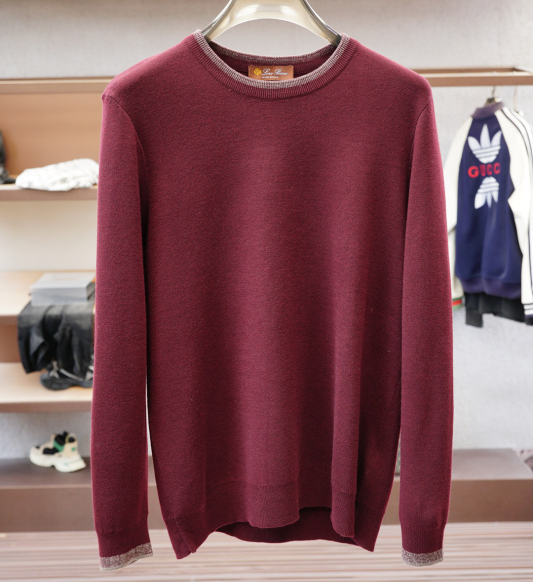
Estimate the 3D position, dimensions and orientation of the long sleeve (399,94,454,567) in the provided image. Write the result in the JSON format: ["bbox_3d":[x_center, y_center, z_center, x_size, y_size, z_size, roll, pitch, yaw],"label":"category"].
[{"bbox_3d":[0.214,0.049,1.251,0.080,0.650,0.110,-3,12,0],"label":"long sleeve"}]

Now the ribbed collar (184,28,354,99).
[{"bbox_3d":[0.006,-0.282,1.154,0.200,0.080,0.110,-1,15,0],"label":"ribbed collar"}]

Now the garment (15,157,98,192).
[{"bbox_3d":[-0.722,-0.402,3.223,0.290,0.090,0.200,-1,15,0],"label":"garment"}]

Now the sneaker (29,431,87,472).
[{"bbox_3d":[-0.862,0.666,3.850,0.245,0.125,0.100,5,16,21],"label":"sneaker"}]

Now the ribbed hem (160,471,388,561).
[{"bbox_3d":[0.013,0.318,1.328,0.310,0.105,0.120,-1,15,0],"label":"ribbed hem"}]

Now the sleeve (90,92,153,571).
[{"bbox_3d":[-0.194,0.049,1.249,0.080,0.650,0.110,1,12,0],"label":"sleeve"}]

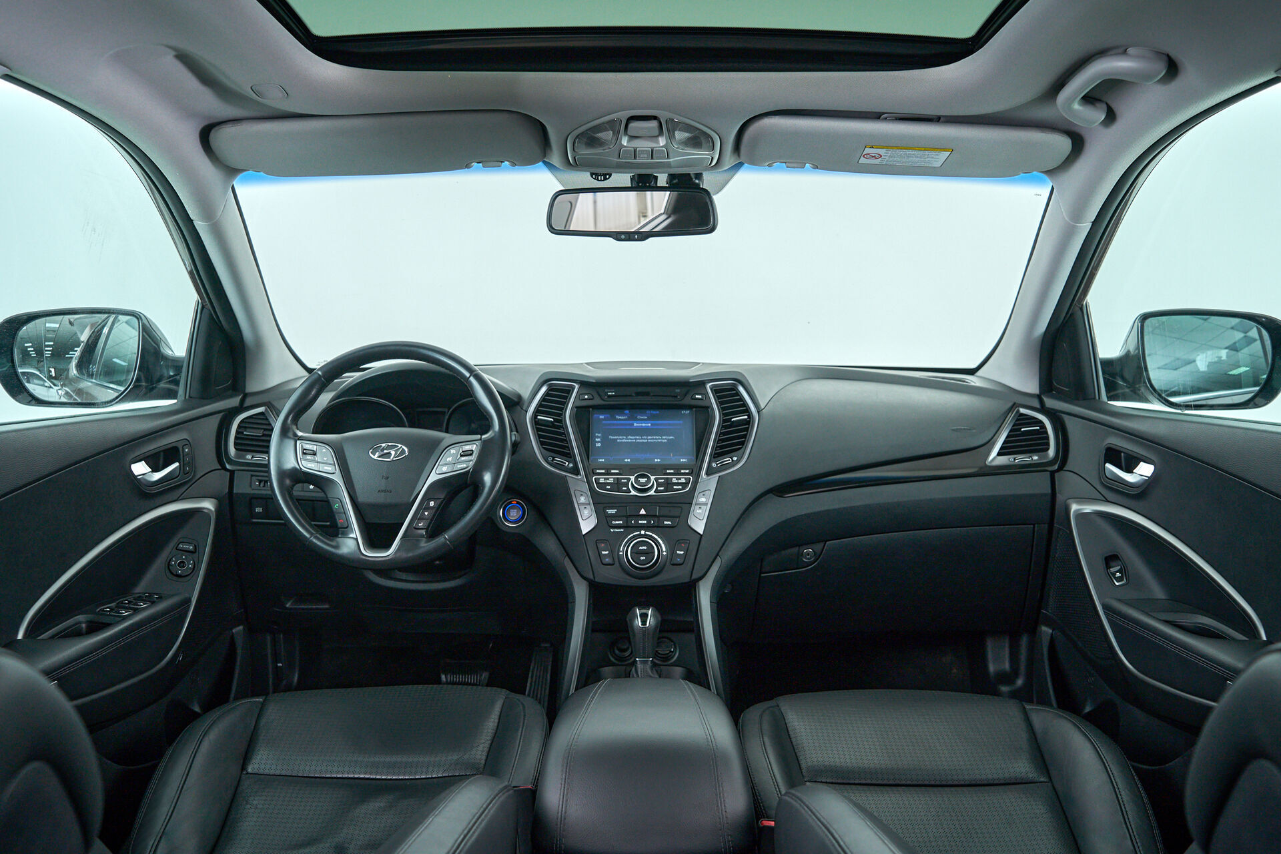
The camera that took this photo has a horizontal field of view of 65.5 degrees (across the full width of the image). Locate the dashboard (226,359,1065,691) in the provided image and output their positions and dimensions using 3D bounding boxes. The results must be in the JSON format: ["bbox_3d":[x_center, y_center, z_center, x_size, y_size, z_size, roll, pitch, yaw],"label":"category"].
[{"bbox_3d":[0.008,0.144,1.849,1.470,0.520,0.590,0,6,0],"label":"dashboard"}]

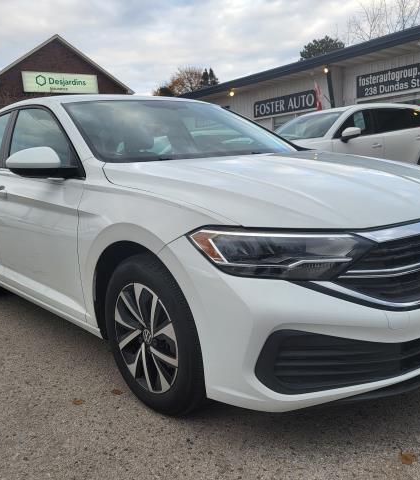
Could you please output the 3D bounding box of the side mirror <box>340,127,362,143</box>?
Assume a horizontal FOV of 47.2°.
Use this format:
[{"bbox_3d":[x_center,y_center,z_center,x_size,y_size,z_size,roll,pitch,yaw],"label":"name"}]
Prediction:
[{"bbox_3d":[2.585,-1.920,8.717,0.210,0.220,0.270,-7,11,-19],"label":"side mirror"}]

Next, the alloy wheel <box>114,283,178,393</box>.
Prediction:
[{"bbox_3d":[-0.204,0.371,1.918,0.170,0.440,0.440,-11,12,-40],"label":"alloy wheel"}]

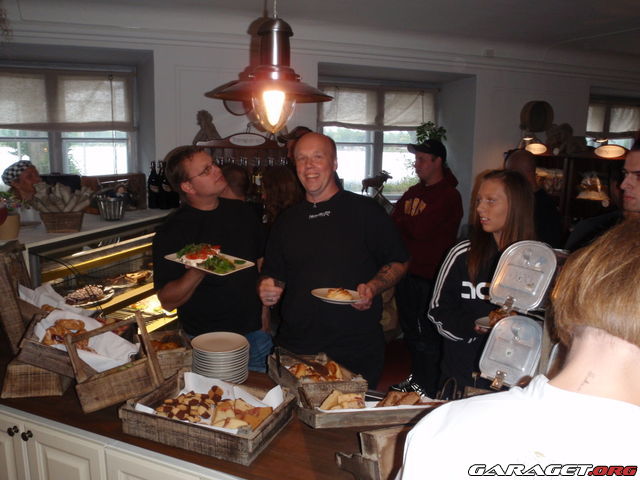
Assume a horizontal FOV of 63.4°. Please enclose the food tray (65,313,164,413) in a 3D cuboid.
[{"bbox_3d":[-0.687,0.380,1.712,0.235,0.221,0.236,-16,16,-25],"label":"food tray"}]

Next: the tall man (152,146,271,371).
[{"bbox_3d":[-0.428,0.494,2.154,0.490,1.740,0.440,-2,10,-14],"label":"tall man"}]

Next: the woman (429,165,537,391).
[{"bbox_3d":[0.697,0.543,2.159,0.450,1.650,0.370,7,11,33],"label":"woman"}]

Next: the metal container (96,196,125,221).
[{"bbox_3d":[-1.251,-0.193,3.110,0.150,0.142,0.150,-1,10,-11],"label":"metal container"}]

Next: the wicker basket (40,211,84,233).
[{"bbox_3d":[-1.328,-0.106,2.700,0.205,0.106,0.150,-2,10,-16],"label":"wicker basket"}]

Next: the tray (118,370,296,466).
[{"bbox_3d":[-0.321,0.512,1.538,0.413,0.072,0.286,5,10,21],"label":"tray"}]

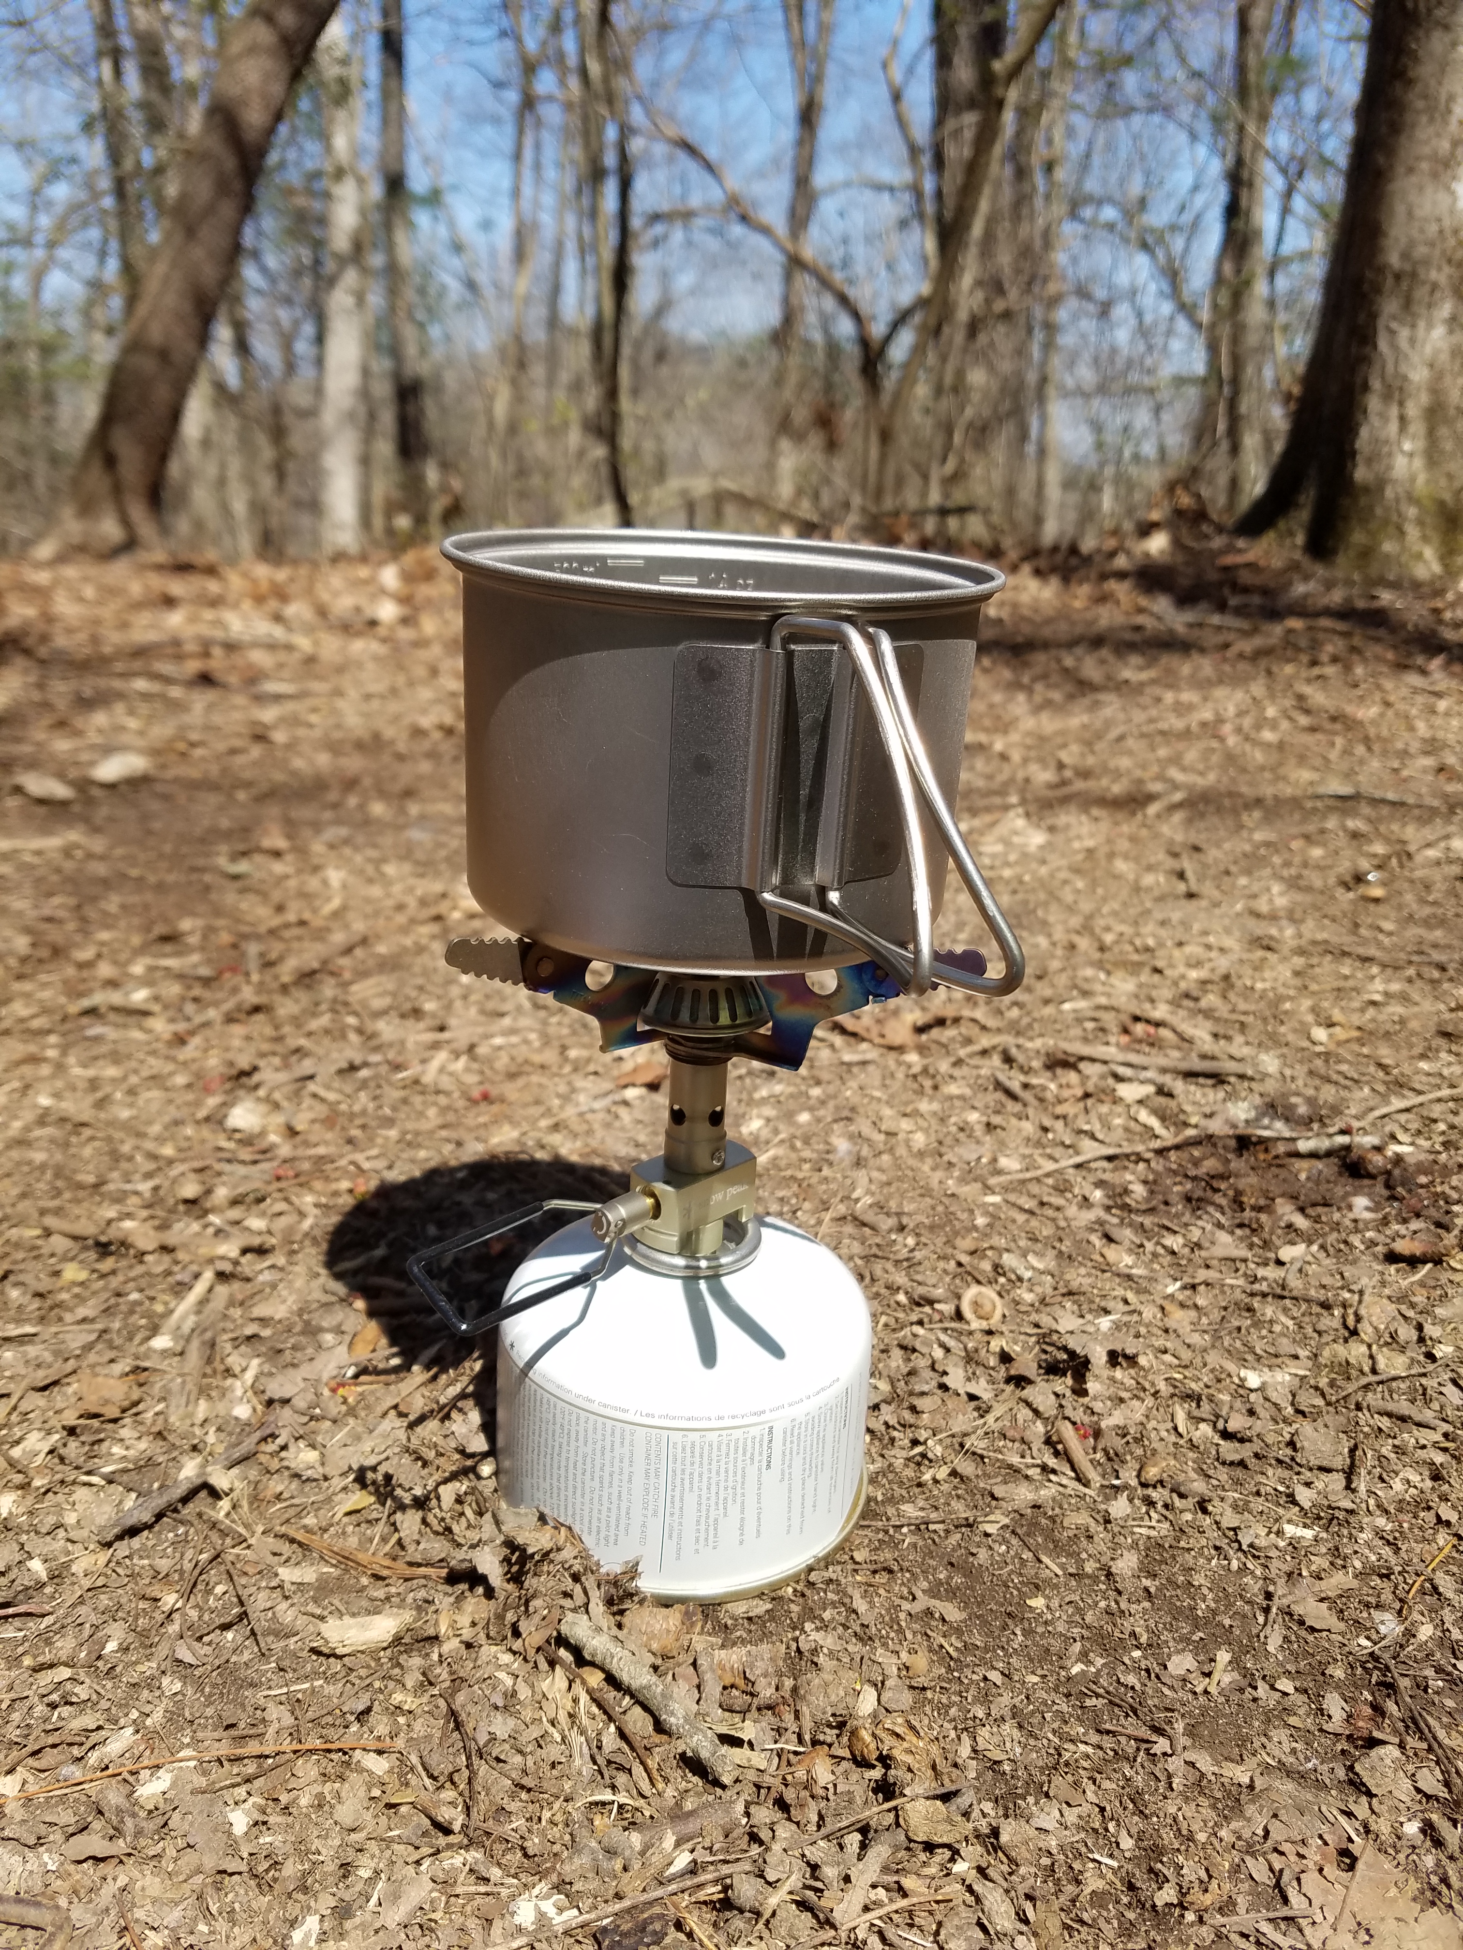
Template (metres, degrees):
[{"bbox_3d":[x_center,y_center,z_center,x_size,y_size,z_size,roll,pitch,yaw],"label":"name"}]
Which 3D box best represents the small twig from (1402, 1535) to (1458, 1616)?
[{"bbox_3d":[0.164,0.141,0.344,0.002,0.003,0.036,19,25,39],"label":"small twig"}]

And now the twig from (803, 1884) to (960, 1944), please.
[{"bbox_3d":[0.026,0.163,0.255,0.030,0.003,0.004,-4,20,-19],"label":"twig"}]

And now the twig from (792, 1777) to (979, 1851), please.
[{"bbox_3d":[0.029,0.153,0.267,0.039,0.003,0.002,-6,20,-21],"label":"twig"}]

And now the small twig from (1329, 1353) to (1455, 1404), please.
[{"bbox_3d":[0.190,0.116,0.420,0.052,0.003,0.005,-7,22,-27],"label":"small twig"}]

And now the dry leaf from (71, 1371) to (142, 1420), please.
[{"bbox_3d":[-0.162,0.108,0.381,0.015,0.003,0.021,-4,20,-21],"label":"dry leaf"}]

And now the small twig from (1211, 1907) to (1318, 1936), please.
[{"bbox_3d":[0.094,0.166,0.259,0.021,0.003,0.002,-1,19,-11],"label":"small twig"}]

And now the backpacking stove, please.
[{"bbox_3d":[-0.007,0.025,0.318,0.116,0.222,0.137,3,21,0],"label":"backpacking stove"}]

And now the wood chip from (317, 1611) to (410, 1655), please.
[{"bbox_3d":[-0.077,0.138,0.308,0.019,0.005,0.006,-4,19,-19],"label":"wood chip"}]

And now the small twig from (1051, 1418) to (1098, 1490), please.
[{"bbox_3d":[0.087,0.120,0.370,0.003,0.003,0.027,-1,19,-7],"label":"small twig"}]

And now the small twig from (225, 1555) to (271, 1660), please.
[{"bbox_3d":[-0.108,0.140,0.325,0.001,0.001,0.037,-10,22,-30],"label":"small twig"}]

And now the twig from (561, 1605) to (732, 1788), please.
[{"bbox_3d":[-0.018,0.144,0.294,0.006,0.007,0.051,-13,25,-40],"label":"twig"}]

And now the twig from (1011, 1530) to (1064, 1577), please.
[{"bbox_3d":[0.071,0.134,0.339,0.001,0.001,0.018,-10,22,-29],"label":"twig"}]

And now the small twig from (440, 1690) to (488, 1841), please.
[{"bbox_3d":[-0.051,0.150,0.281,0.004,0.003,0.035,-3,20,-19],"label":"small twig"}]

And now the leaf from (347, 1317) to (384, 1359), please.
[{"bbox_3d":[-0.105,0.105,0.422,0.009,0.006,0.014,-4,19,-15],"label":"leaf"}]

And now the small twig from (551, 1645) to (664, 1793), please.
[{"bbox_3d":[-0.025,0.146,0.291,0.004,0.004,0.043,-11,24,-36],"label":"small twig"}]

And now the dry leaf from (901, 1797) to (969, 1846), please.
[{"bbox_3d":[0.037,0.154,0.267,0.013,0.004,0.009,5,19,11],"label":"dry leaf"}]

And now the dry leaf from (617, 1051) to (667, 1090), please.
[{"bbox_3d":[-0.037,0.041,0.608,0.021,0.008,0.019,0,19,-3],"label":"dry leaf"}]

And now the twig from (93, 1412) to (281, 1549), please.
[{"bbox_3d":[-0.135,0.125,0.367,0.005,0.005,0.057,11,21,27],"label":"twig"}]

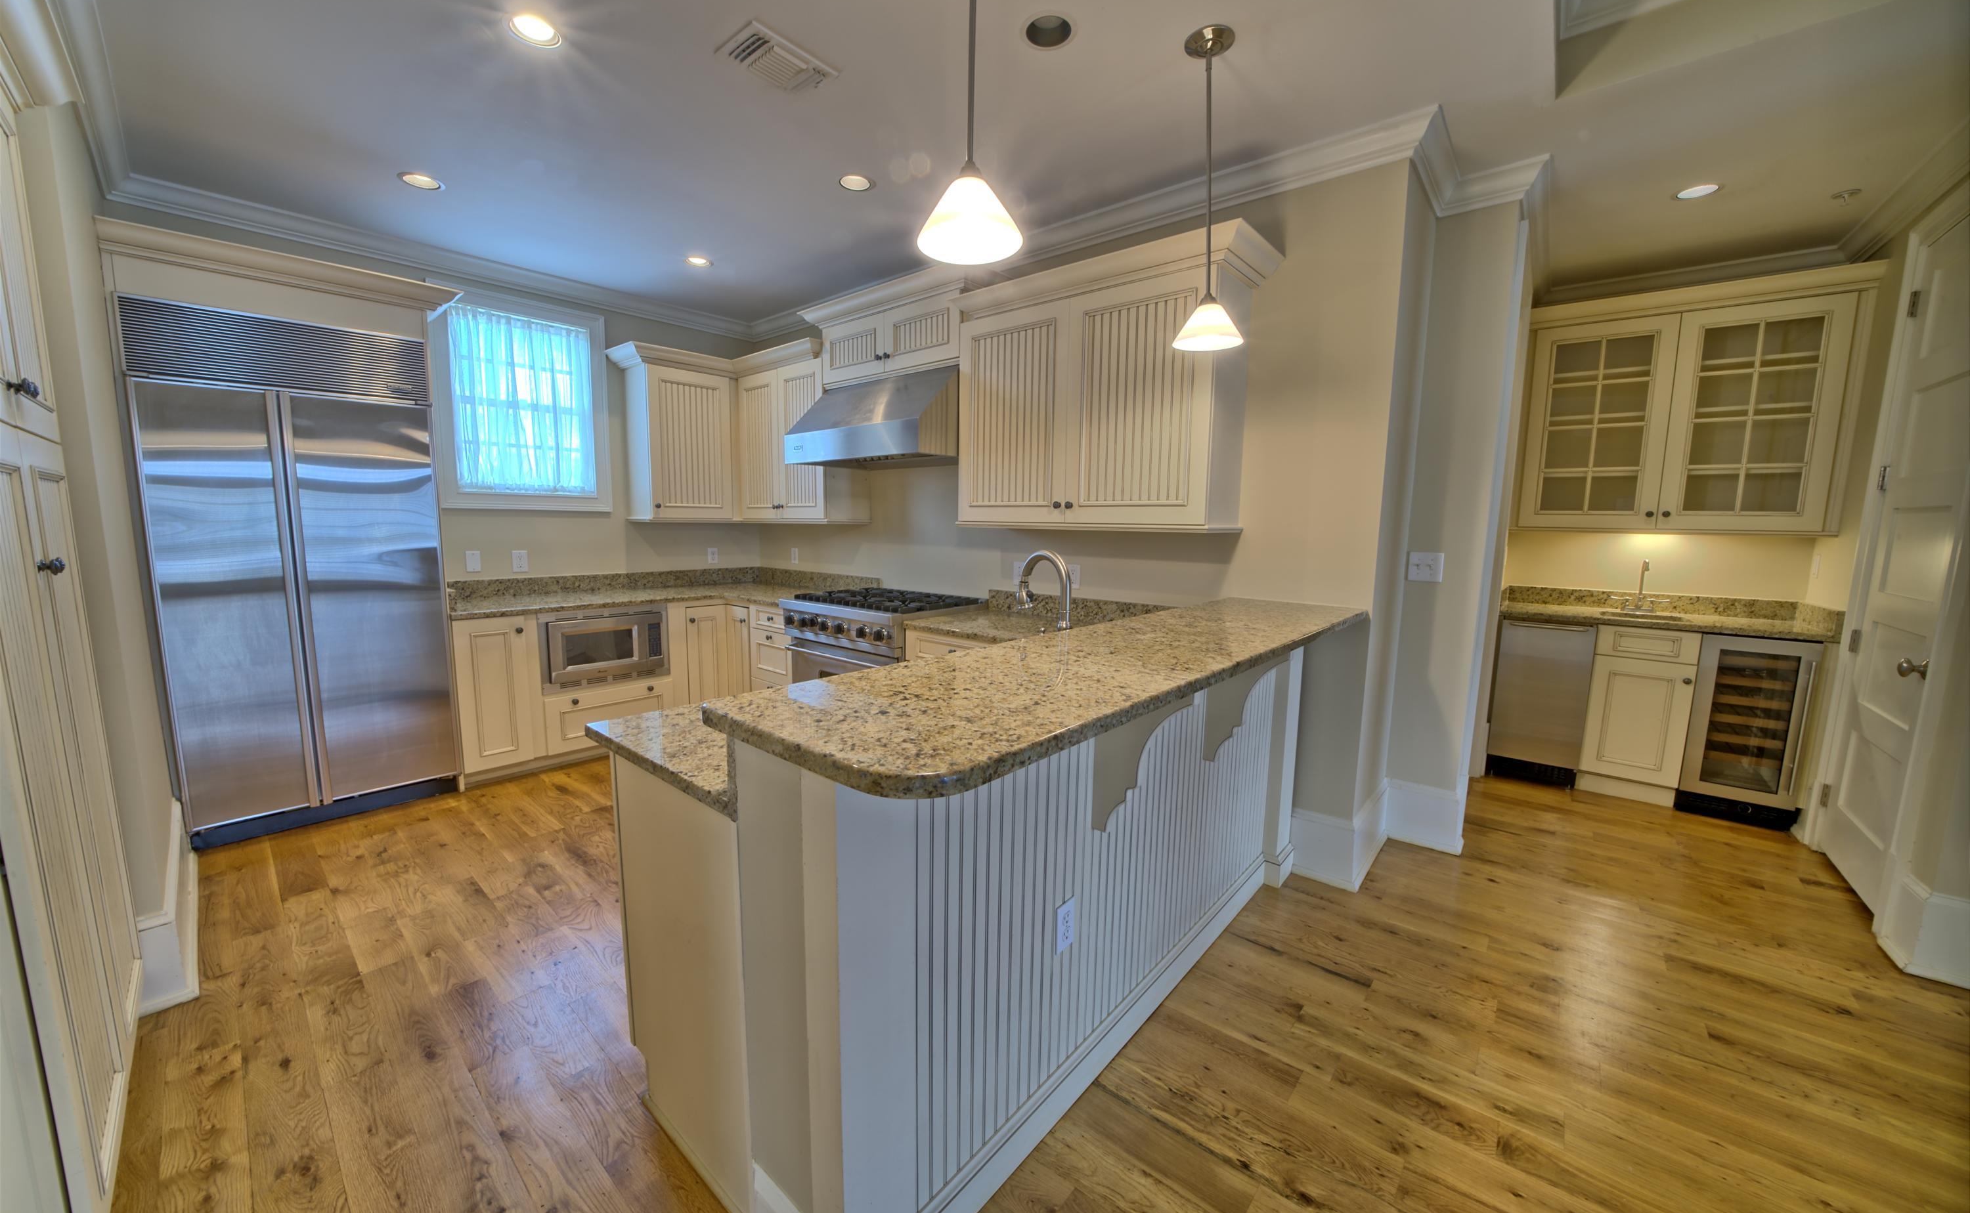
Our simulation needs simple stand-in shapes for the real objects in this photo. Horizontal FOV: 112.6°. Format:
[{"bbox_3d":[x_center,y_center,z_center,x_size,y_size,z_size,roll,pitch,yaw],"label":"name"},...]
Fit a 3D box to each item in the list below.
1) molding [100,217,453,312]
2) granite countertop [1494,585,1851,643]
[{"bbox_3d":[-2.811,-1.364,2.704,0.140,0.120,1.040,7,9,40],"label":"molding"},{"bbox_3d":[3.456,0.026,3.426,1.200,0.143,0.640,6,9,37],"label":"granite countertop"}]

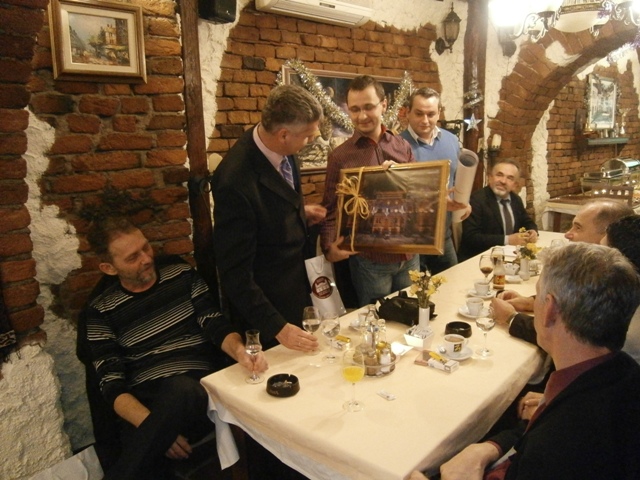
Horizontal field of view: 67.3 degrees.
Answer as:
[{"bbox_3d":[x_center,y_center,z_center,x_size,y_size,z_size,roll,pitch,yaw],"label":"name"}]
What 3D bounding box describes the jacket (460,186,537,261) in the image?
[{"bbox_3d":[1.234,-0.027,3.249,0.560,0.660,0.440,-6,12,-20],"label":"jacket"}]

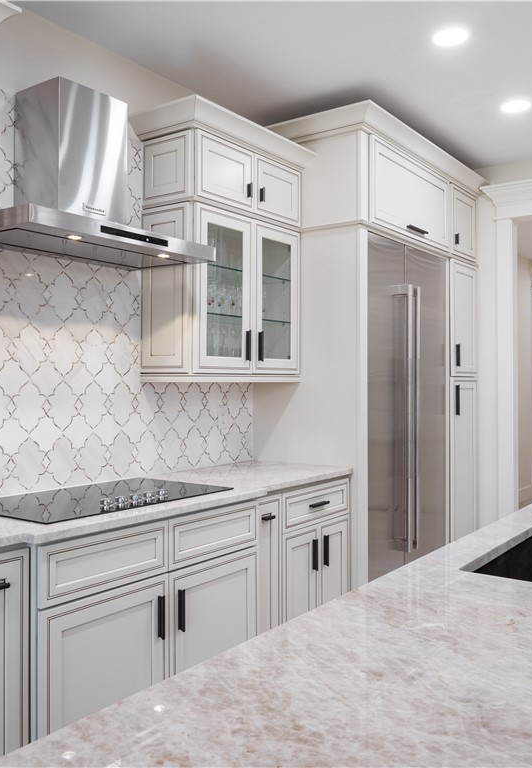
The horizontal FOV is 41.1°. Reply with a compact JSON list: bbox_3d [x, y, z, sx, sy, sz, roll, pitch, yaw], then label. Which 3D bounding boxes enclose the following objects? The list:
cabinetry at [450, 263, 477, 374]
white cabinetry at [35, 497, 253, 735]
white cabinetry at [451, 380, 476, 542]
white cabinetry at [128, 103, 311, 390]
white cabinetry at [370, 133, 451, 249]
[{"bbox_3d":[1.080,-0.422,4.962,0.655,0.755,0.480,0,0,36],"label":"cabinetry"},{"bbox_3d":[-0.606,0.891,2.643,0.665,0.857,1.045,0,0,36],"label":"white cabinetry"},{"bbox_3d":[1.080,0.615,4.962,0.655,1.310,0.480,0,0,36],"label":"white cabinetry"},{"bbox_3d":[-0.179,-0.607,3.478,0.410,1.198,0.952,0,0,36],"label":"white cabinetry"},{"bbox_3d":[0.599,-1.067,4.304,0.655,0.435,1.060,0,0,36],"label":"white cabinetry"}]

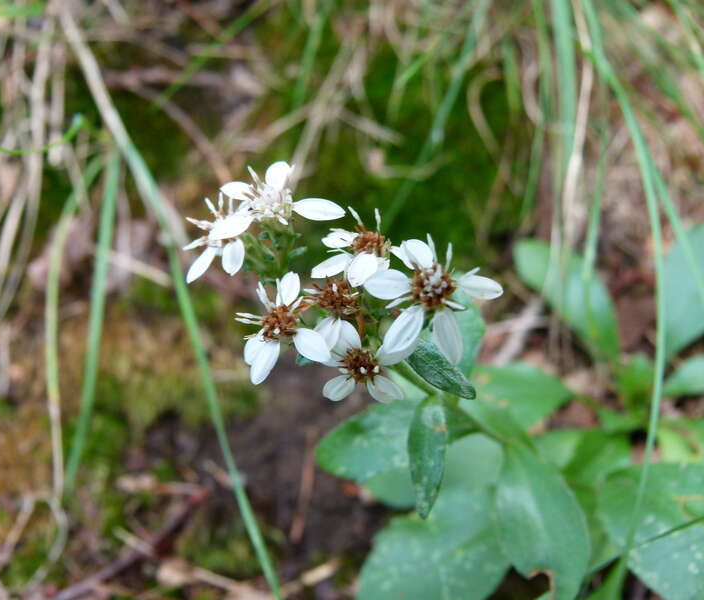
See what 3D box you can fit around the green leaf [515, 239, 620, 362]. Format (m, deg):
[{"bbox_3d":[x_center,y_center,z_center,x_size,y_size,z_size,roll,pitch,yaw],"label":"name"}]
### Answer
[{"bbox_3d":[0.057,0.001,0.245,0.016,0.008,0.040,-28,55,-31],"label":"green leaf"}]

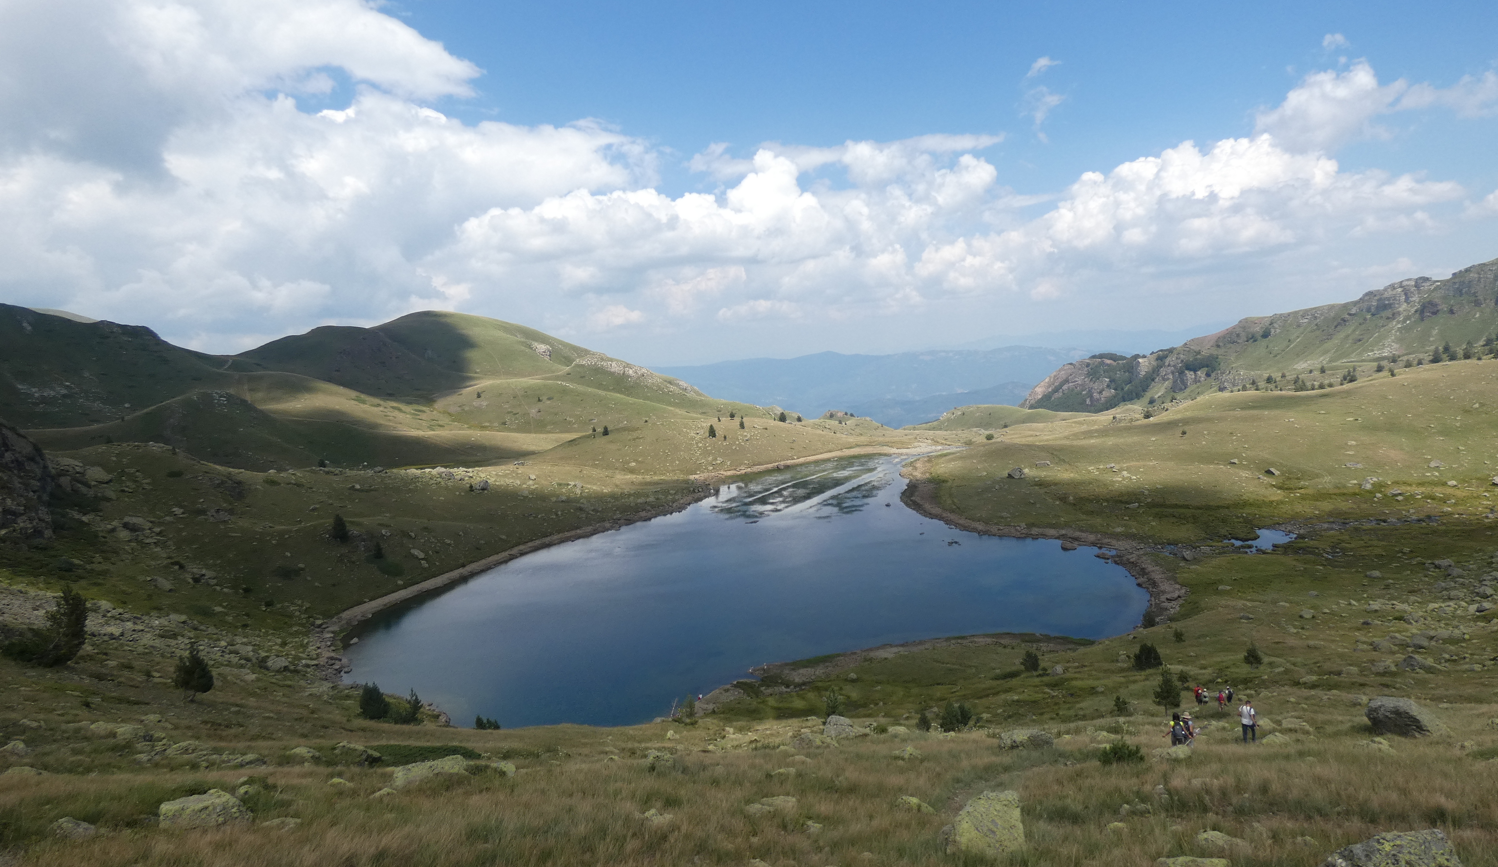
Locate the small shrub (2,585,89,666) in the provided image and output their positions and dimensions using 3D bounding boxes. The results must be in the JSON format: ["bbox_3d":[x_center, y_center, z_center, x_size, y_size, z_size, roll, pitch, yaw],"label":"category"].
[{"bbox_3d":[-60.191,16.461,74.000,6.100,6.800,4.800,-5,8,-40],"label":"small shrub"}]

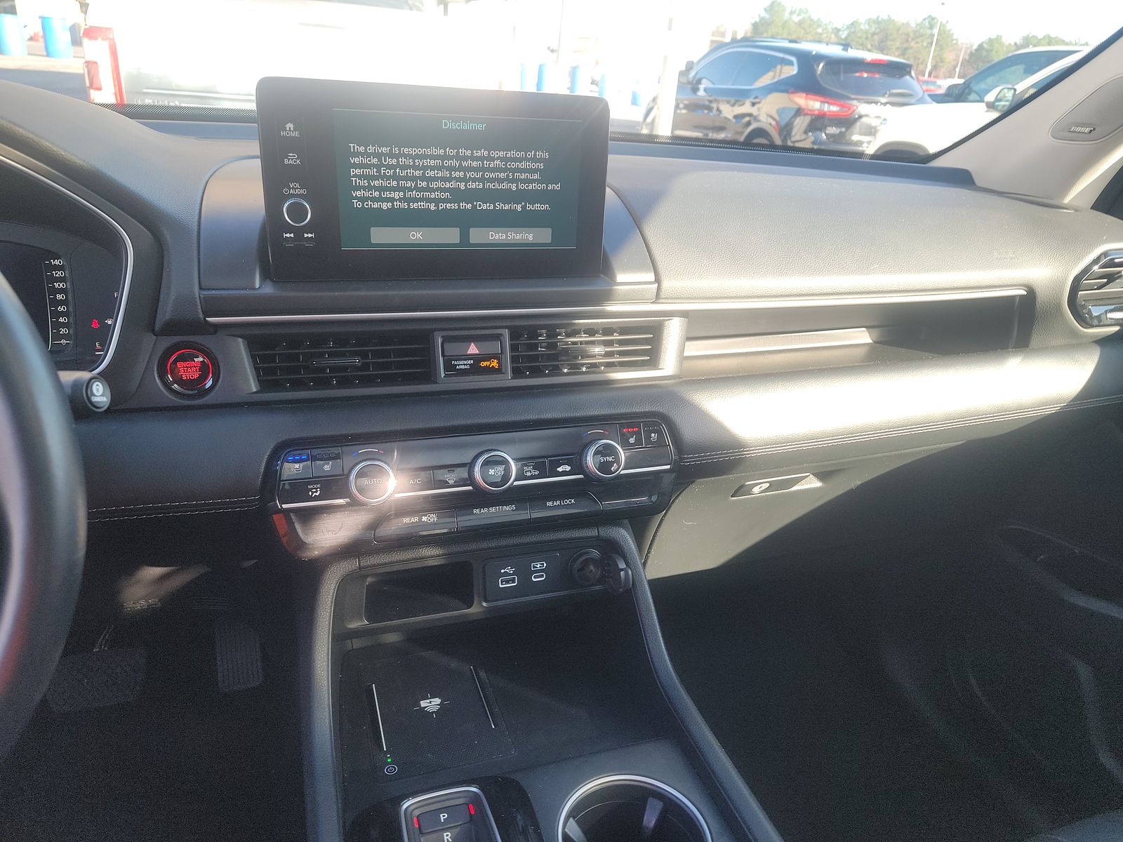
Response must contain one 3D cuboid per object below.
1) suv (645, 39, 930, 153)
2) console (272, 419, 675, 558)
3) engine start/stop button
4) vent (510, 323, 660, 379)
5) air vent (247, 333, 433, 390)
[{"bbox_3d":[2.710,-4.280,10.610,1.840,1.590,4.390,-8,28,-23],"label":"suv"},{"bbox_3d":[-0.057,0.039,0.571,0.284,0.079,0.050,-5,7,-18],"label":"console"},{"bbox_3d":[-0.255,-0.034,0.534,0.037,0.037,0.016,-5,9,-18],"label":"engine start/stop button"},{"bbox_3d":[0.017,-0.058,0.638,0.122,0.042,0.030,-5,9,-18],"label":"vent"},{"bbox_3d":[-0.163,-0.044,0.578,0.127,0.042,0.030,-5,9,-18],"label":"air vent"}]

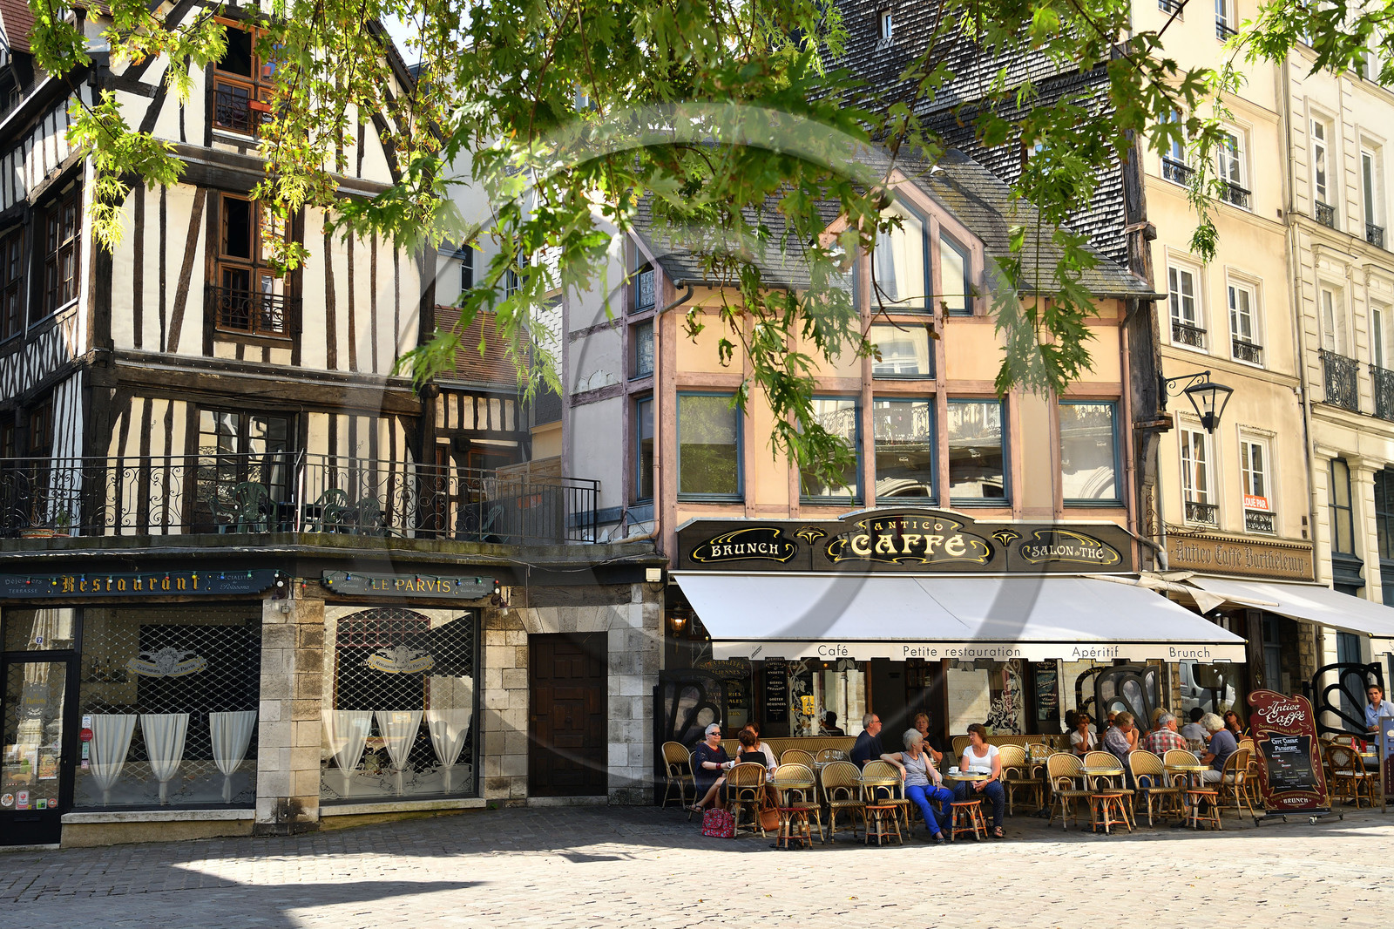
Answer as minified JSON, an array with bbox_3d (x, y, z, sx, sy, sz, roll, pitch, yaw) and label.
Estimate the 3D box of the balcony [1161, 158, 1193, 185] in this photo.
[{"bbox_3d":[7.702,-4.637,27.196,0.900,0.320,0.070,7,-11,-43],"label":"balcony"}]

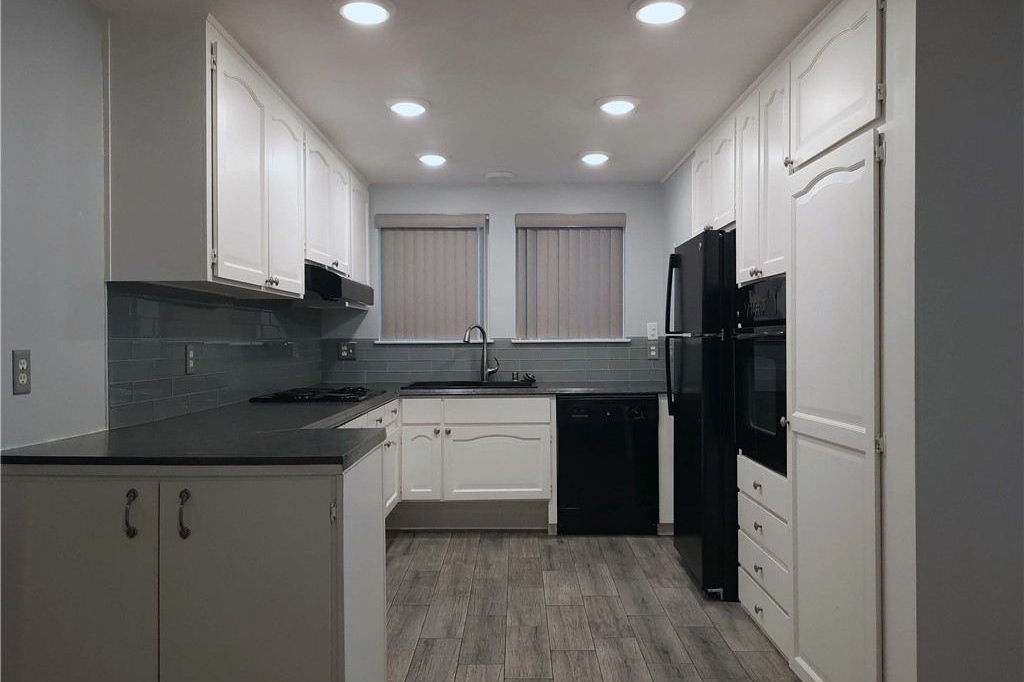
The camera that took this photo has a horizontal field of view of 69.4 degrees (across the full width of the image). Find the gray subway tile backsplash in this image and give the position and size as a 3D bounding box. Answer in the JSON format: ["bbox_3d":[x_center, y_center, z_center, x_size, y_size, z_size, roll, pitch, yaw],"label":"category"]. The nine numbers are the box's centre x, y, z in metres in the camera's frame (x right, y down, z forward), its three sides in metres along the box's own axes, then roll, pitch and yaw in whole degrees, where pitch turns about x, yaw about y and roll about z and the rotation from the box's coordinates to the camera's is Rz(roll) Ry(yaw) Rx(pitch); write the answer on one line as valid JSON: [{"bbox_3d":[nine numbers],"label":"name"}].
[{"bbox_3d":[-0.152,0.041,3.773,2.356,0.495,2.633,0,0,0],"label":"gray subway tile backsplash"}]

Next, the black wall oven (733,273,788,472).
[{"bbox_3d":[1.248,0.112,2.947,0.574,0.718,0.604,0,0,0],"label":"black wall oven"}]

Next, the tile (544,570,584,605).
[{"bbox_3d":[0.240,1.186,3.539,0.171,0.010,0.469,0,0,0],"label":"tile"}]

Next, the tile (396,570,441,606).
[{"bbox_3d":[-0.450,1.190,3.554,0.171,0.010,0.469,0,0,0],"label":"tile"}]

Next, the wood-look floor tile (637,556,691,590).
[{"bbox_3d":[0.780,1.214,3.870,0.176,0.012,0.487,0,0,0],"label":"wood-look floor tile"}]

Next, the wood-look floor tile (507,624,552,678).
[{"bbox_3d":[0.063,1.188,2.829,0.170,0.010,0.462,0,1,0],"label":"wood-look floor tile"}]

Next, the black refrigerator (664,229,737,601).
[{"bbox_3d":[1.207,0.334,3.675,0.795,1.684,0.700,0,1,0],"label":"black refrigerator"}]

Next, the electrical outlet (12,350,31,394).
[{"bbox_3d":[-1.339,0.085,2.019,0.010,0.116,0.071,0,0,0],"label":"electrical outlet"}]

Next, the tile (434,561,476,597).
[{"bbox_3d":[-0.271,1.154,3.554,0.169,0.010,0.457,0,0,0],"label":"tile"}]

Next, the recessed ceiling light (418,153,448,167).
[{"bbox_3d":[-0.465,-1.071,4.366,0.178,0.030,0.178,0,0,0],"label":"recessed ceiling light"}]

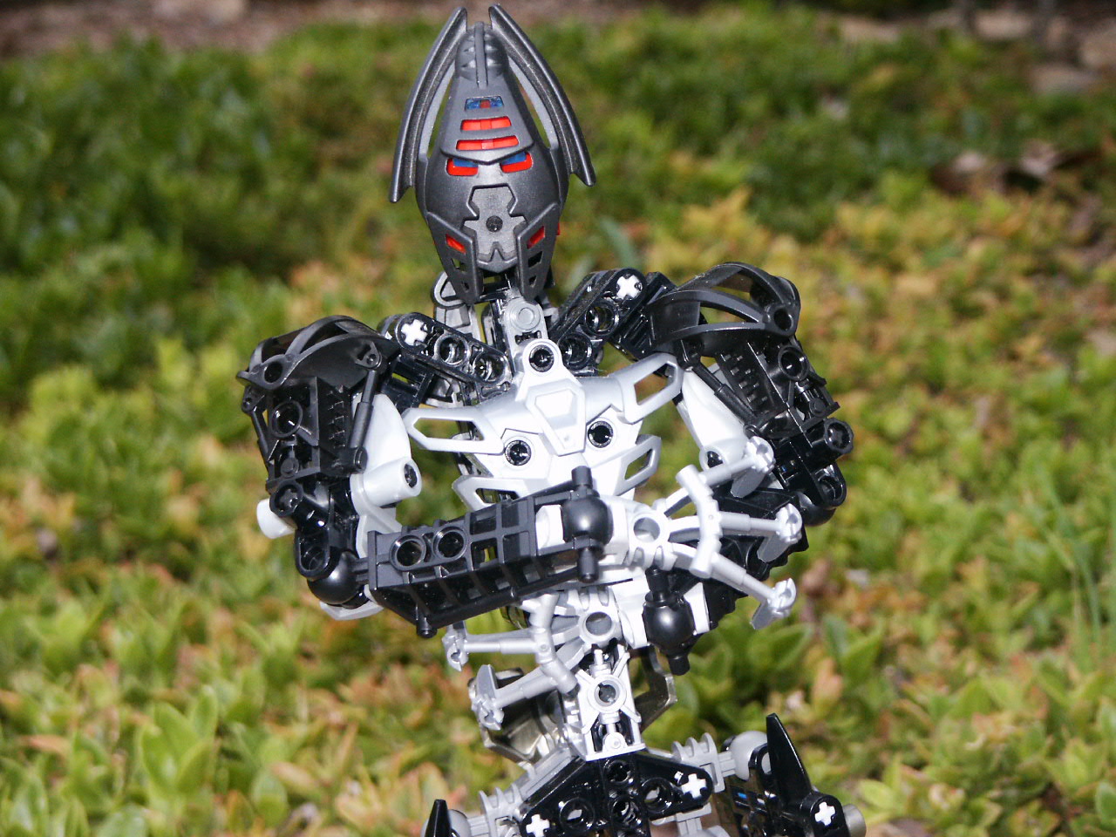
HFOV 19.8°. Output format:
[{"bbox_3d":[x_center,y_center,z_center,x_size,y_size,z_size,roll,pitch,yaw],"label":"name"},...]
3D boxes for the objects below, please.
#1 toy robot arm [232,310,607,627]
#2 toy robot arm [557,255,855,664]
[{"bbox_3d":[-0.024,0.010,0.583,0.065,0.055,0.045,-10,19,-5],"label":"toy robot arm"},{"bbox_3d":[0.028,0.008,0.587,0.053,0.069,0.044,-10,19,-5],"label":"toy robot arm"}]

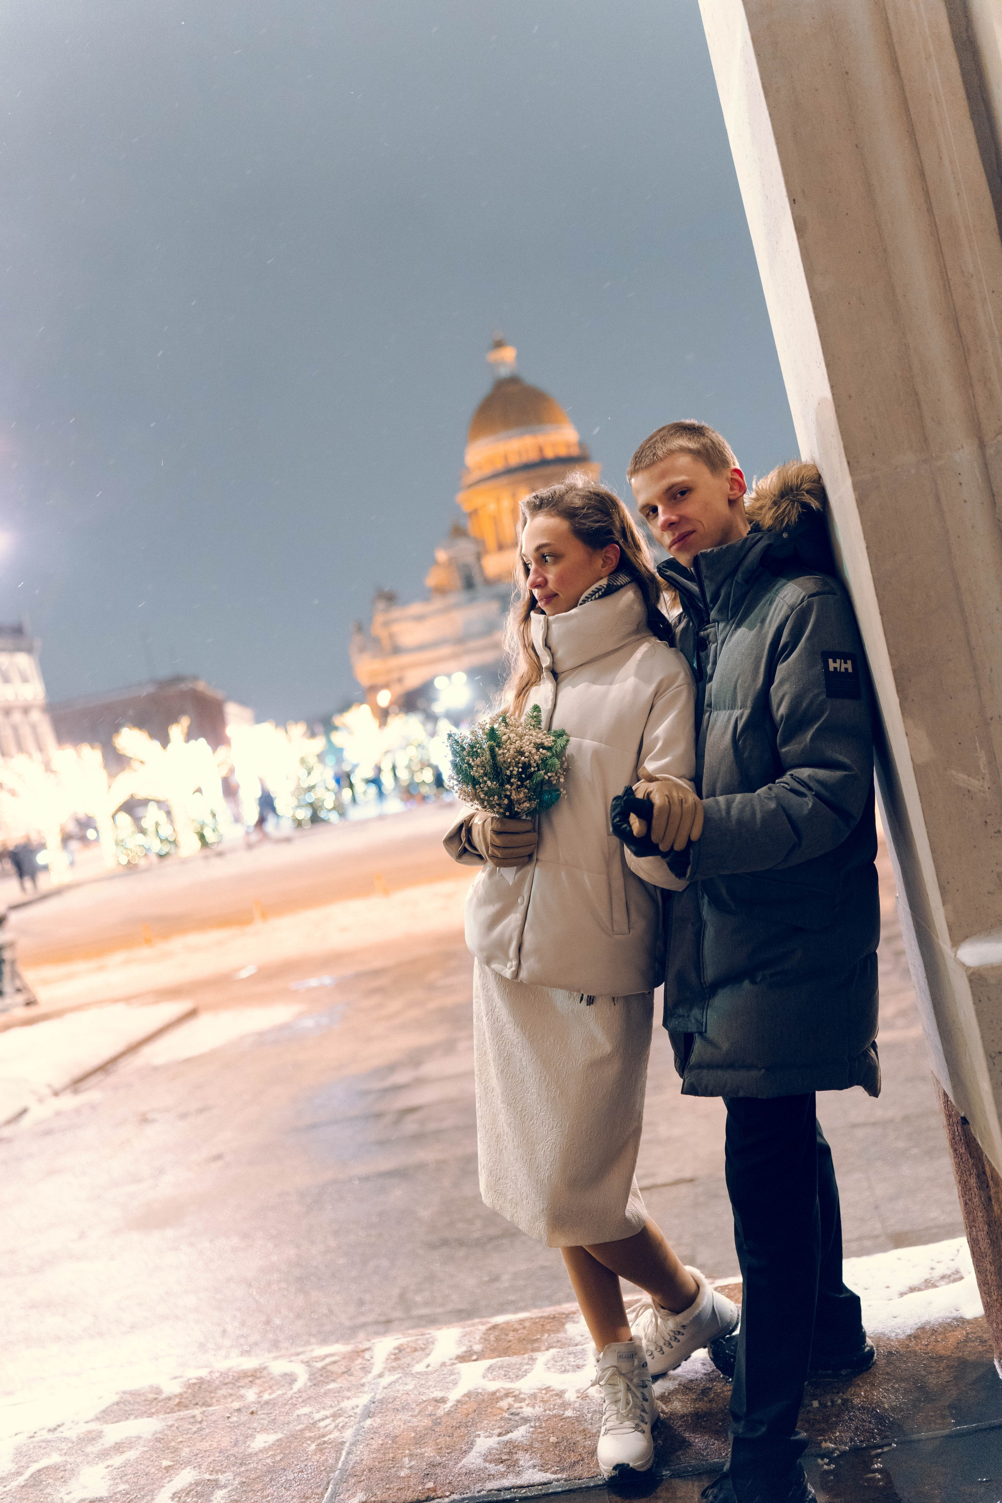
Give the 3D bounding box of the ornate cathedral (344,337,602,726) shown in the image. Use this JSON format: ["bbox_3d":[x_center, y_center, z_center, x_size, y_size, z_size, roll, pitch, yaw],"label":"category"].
[{"bbox_3d":[9.700,-54.000,363.000,106.000,101.500,96.000,-12,0,-7],"label":"ornate cathedral"}]

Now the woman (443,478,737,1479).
[{"bbox_3d":[0.162,0.385,2.570,0.450,1.670,0.530,-8,1,-42],"label":"woman"}]

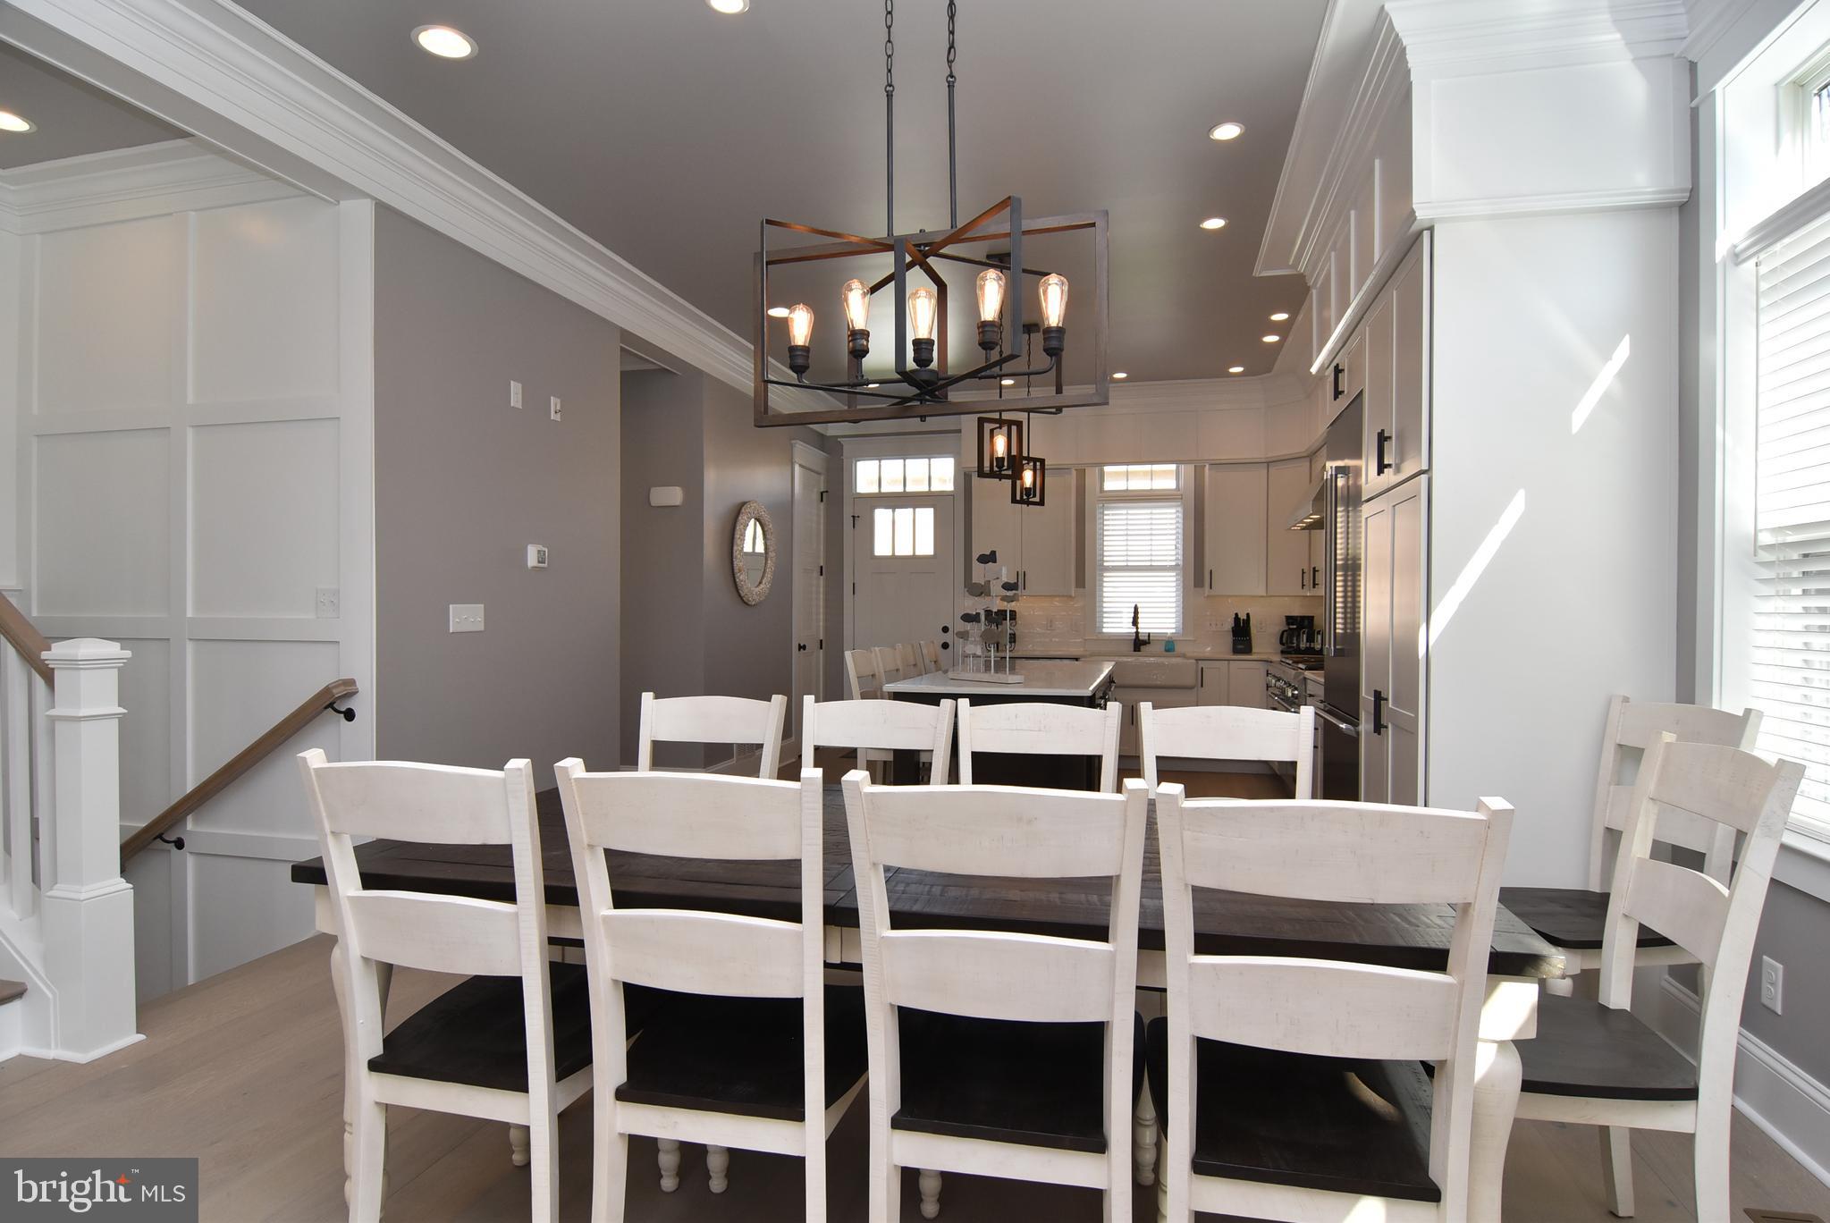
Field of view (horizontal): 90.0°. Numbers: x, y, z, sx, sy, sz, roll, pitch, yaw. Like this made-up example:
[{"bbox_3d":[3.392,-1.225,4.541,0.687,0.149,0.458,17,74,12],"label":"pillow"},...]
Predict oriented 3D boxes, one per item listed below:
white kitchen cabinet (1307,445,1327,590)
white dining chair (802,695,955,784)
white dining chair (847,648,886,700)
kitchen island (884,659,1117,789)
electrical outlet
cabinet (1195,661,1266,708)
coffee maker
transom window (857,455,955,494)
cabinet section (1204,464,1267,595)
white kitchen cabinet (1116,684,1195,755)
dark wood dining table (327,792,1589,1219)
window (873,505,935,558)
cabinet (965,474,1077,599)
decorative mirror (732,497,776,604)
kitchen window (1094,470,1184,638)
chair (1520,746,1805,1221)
[{"bbox_3d":[3.069,-0.645,6.552,0.330,1.050,0.634,0,0,15],"label":"white kitchen cabinet"},{"bbox_3d":[-0.180,0.764,2.425,0.475,1.020,0.565,0,0,16],"label":"white dining chair"},{"bbox_3d":[-0.061,0.729,4.704,0.490,1.050,0.400,0,0,15],"label":"white dining chair"},{"bbox_3d":[0.586,0.806,5.214,0.945,0.914,2.150,0,0,15],"label":"kitchen island"},{"bbox_3d":[2.070,0.901,2.205,0.012,0.125,0.077,0,0,15],"label":"electrical outlet"},{"bbox_3d":[2.504,0.816,7.347,0.550,0.880,0.610,0,0,15],"label":"cabinet"},{"bbox_3d":[2.949,0.186,7.063,0.280,0.310,0.210,0,0,-16],"label":"coffee maker"},{"bbox_3d":[-0.089,-1.238,8.349,0.930,0.341,0.060,0,0,15],"label":"transom window"},{"bbox_3d":[2.640,-0.658,7.548,0.457,1.067,0.330,0,0,15],"label":"cabinet section"},{"bbox_3d":[1.802,0.856,7.363,0.880,0.590,0.610,0,0,15],"label":"white kitchen cabinet"},{"bbox_3d":[-0.028,0.886,2.085,2.250,0.760,1.035,0,0,13],"label":"dark wood dining table"},{"bbox_3d":[-0.096,-0.723,8.350,0.586,0.469,0.050,0,0,15],"label":"window"},{"bbox_3d":[0.938,-0.646,7.730,0.850,1.045,0.340,0,0,15],"label":"cabinet"},{"bbox_3d":[-1.170,-0.431,6.851,0.045,0.790,0.785,0,0,15],"label":"decorative mirror"},{"bbox_3d":[1.886,-0.523,7.681,0.710,1.430,0.110,0,0,15],"label":"kitchen window"},{"bbox_3d":[1.274,0.769,1.820,0.565,1.020,0.475,0,0,15],"label":"chair"}]

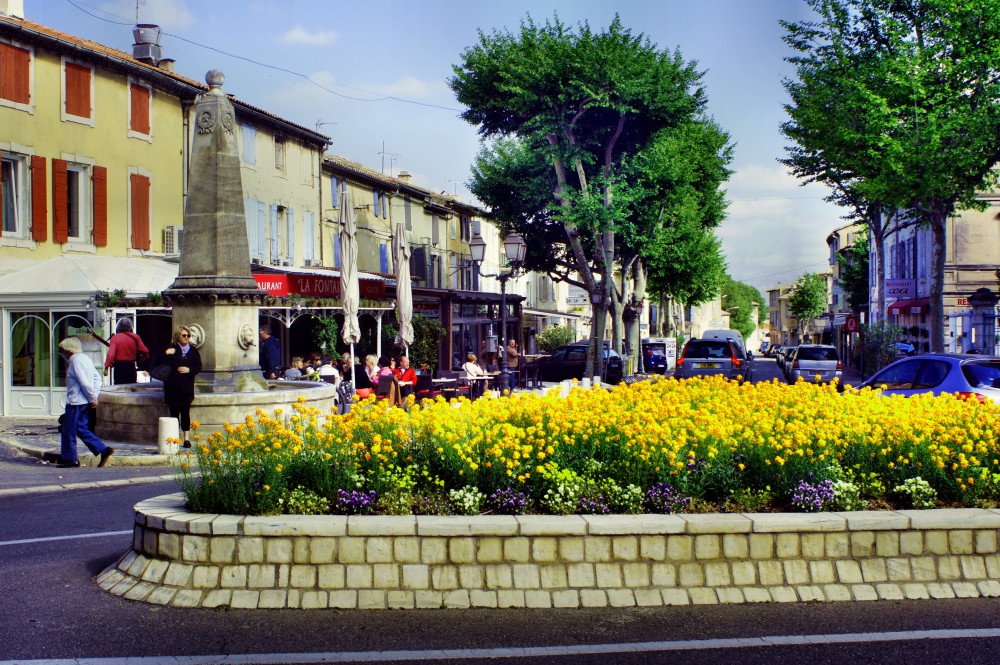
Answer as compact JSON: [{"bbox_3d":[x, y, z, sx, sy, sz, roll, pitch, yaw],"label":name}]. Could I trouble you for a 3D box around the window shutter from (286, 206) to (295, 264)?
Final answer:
[{"bbox_3d":[-7.150,-3.280,40.000,0.050,1.950,0.530,0,0,14],"label":"window shutter"}]

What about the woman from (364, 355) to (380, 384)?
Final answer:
[{"bbox_3d":[-2.380,1.030,20.900,0.750,1.250,0.500,-1,1,-37],"label":"woman"}]

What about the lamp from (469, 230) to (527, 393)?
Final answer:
[{"bbox_3d":[-0.040,-0.410,30.500,1.520,4.420,1.550,0,1,0],"label":"lamp"}]

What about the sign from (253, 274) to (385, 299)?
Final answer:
[{"bbox_3d":[-3.600,-0.940,25.400,0.300,0.480,5.800,0,1,13],"label":"sign"}]

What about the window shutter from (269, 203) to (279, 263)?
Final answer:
[{"bbox_3d":[-7.120,-3.090,36.700,0.060,1.840,0.530,0,1,13],"label":"window shutter"}]

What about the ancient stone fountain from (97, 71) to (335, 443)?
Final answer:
[{"bbox_3d":[-4.310,-1.240,17.750,3.570,5.500,3.570,0,1,34],"label":"ancient stone fountain"}]

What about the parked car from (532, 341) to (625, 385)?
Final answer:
[{"bbox_3d":[2.630,1.260,46.300,4.300,1.580,1.760,0,1,34],"label":"parked car"}]

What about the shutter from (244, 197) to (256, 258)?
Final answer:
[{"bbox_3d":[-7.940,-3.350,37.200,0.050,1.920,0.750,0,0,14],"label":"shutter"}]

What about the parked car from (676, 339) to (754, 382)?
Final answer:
[{"bbox_3d":[6.410,1.090,34.800,1.900,1.740,4.750,0,-1,14],"label":"parked car"}]

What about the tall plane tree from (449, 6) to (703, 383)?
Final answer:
[{"bbox_3d":[2.850,-4.950,43.500,9.400,13.500,9.000,0,0,14],"label":"tall plane tree"}]

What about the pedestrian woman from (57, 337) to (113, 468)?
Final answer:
[{"bbox_3d":[-5.200,0.880,14.600,0.720,1.640,0.520,0,0,0],"label":"pedestrian woman"}]

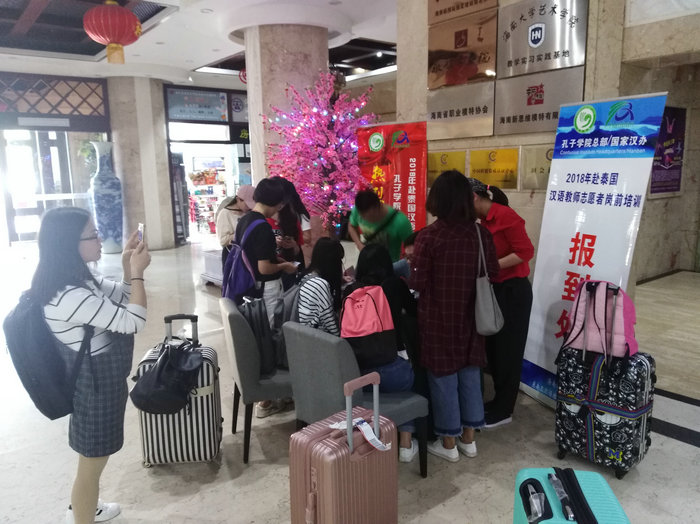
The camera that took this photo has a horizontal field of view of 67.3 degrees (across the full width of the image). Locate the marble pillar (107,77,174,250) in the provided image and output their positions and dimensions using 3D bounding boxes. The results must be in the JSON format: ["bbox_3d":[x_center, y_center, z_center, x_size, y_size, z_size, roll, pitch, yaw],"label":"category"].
[{"bbox_3d":[-4.719,-2.169,11.985,1.150,3.720,1.150,-10,13,-43],"label":"marble pillar"}]

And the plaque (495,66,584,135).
[{"bbox_3d":[1.548,-1.321,4.371,0.030,0.460,0.775,-9,12,-41],"label":"plaque"}]

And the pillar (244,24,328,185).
[{"bbox_3d":[-0.851,-1.465,7.627,1.150,3.640,1.150,-10,13,-43],"label":"pillar"}]

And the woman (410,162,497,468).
[{"bbox_3d":[0.594,0.315,2.988,0.480,1.630,0.380,-5,10,-22],"label":"woman"}]

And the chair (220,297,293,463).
[{"bbox_3d":[-0.471,0.660,3.163,0.580,0.910,0.450,-4,10,-17],"label":"chair"}]

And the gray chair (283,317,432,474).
[{"bbox_3d":[0.043,0.740,2.737,0.610,0.910,0.460,-9,12,-39],"label":"gray chair"}]

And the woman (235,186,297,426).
[{"bbox_3d":[-0.550,0.264,3.500,0.420,1.610,0.450,-6,10,-26],"label":"woman"}]

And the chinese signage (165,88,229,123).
[{"bbox_3d":[-3.520,-3.637,12.260,1.430,0.690,0.060,-8,12,-36],"label":"chinese signage"}]

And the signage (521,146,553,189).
[{"bbox_3d":[1.649,-0.785,4.358,0.020,0.365,0.505,-9,12,-41],"label":"signage"}]

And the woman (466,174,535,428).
[{"bbox_3d":[0.925,0.275,3.354,0.440,1.560,0.430,-5,10,-22],"label":"woman"}]

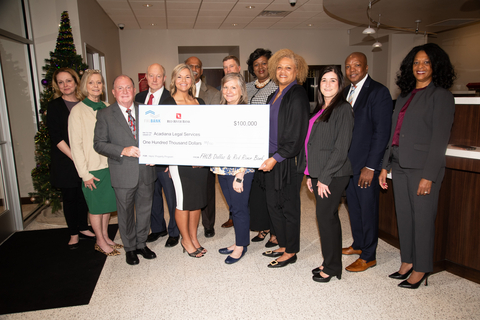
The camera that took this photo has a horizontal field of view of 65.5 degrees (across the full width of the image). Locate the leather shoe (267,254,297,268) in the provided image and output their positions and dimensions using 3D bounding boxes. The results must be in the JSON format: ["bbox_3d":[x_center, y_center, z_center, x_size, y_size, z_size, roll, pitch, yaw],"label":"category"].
[{"bbox_3d":[0.364,0.855,3.217,0.265,0.080,0.085,-5,10,-16],"label":"leather shoe"}]

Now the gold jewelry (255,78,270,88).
[{"bbox_3d":[0.208,-0.710,3.420,0.165,0.090,0.140,2,10,21],"label":"gold jewelry"}]

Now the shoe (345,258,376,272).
[{"bbox_3d":[1.013,0.837,3.122,0.300,0.100,0.105,-5,10,-16],"label":"shoe"}]

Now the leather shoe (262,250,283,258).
[{"bbox_3d":[0.323,0.829,3.381,0.260,0.080,0.085,-3,10,-6],"label":"leather shoe"}]

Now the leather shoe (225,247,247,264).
[{"bbox_3d":[-0.031,0.849,3.353,0.085,0.075,0.250,7,13,42],"label":"leather shoe"}]

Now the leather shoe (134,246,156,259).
[{"bbox_3d":[-0.890,0.830,3.554,0.105,0.110,0.295,-11,13,-43],"label":"leather shoe"}]

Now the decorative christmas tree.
[{"bbox_3d":[-2.063,-0.522,4.585,1.050,2.460,1.000,-5,10,-17],"label":"decorative christmas tree"}]

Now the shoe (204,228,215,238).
[{"bbox_3d":[-0.328,0.729,4.025,0.105,0.110,0.300,-3,10,-4],"label":"shoe"}]

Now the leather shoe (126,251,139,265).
[{"bbox_3d":[-0.989,0.848,3.398,0.110,0.110,0.295,-5,10,-19],"label":"leather shoe"}]

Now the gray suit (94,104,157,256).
[{"bbox_3d":[-0.972,0.167,3.282,0.560,1.370,0.380,-7,11,-27],"label":"gray suit"}]

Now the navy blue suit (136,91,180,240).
[{"bbox_3d":[-0.820,0.057,3.813,0.530,1.480,0.330,0,10,12],"label":"navy blue suit"}]

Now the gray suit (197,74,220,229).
[{"bbox_3d":[-0.428,-0.026,3.861,0.530,1.580,0.330,-3,10,-6],"label":"gray suit"}]

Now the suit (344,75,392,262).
[{"bbox_3d":[1.046,0.075,3.104,0.350,1.520,0.510,-8,12,-34],"label":"suit"}]

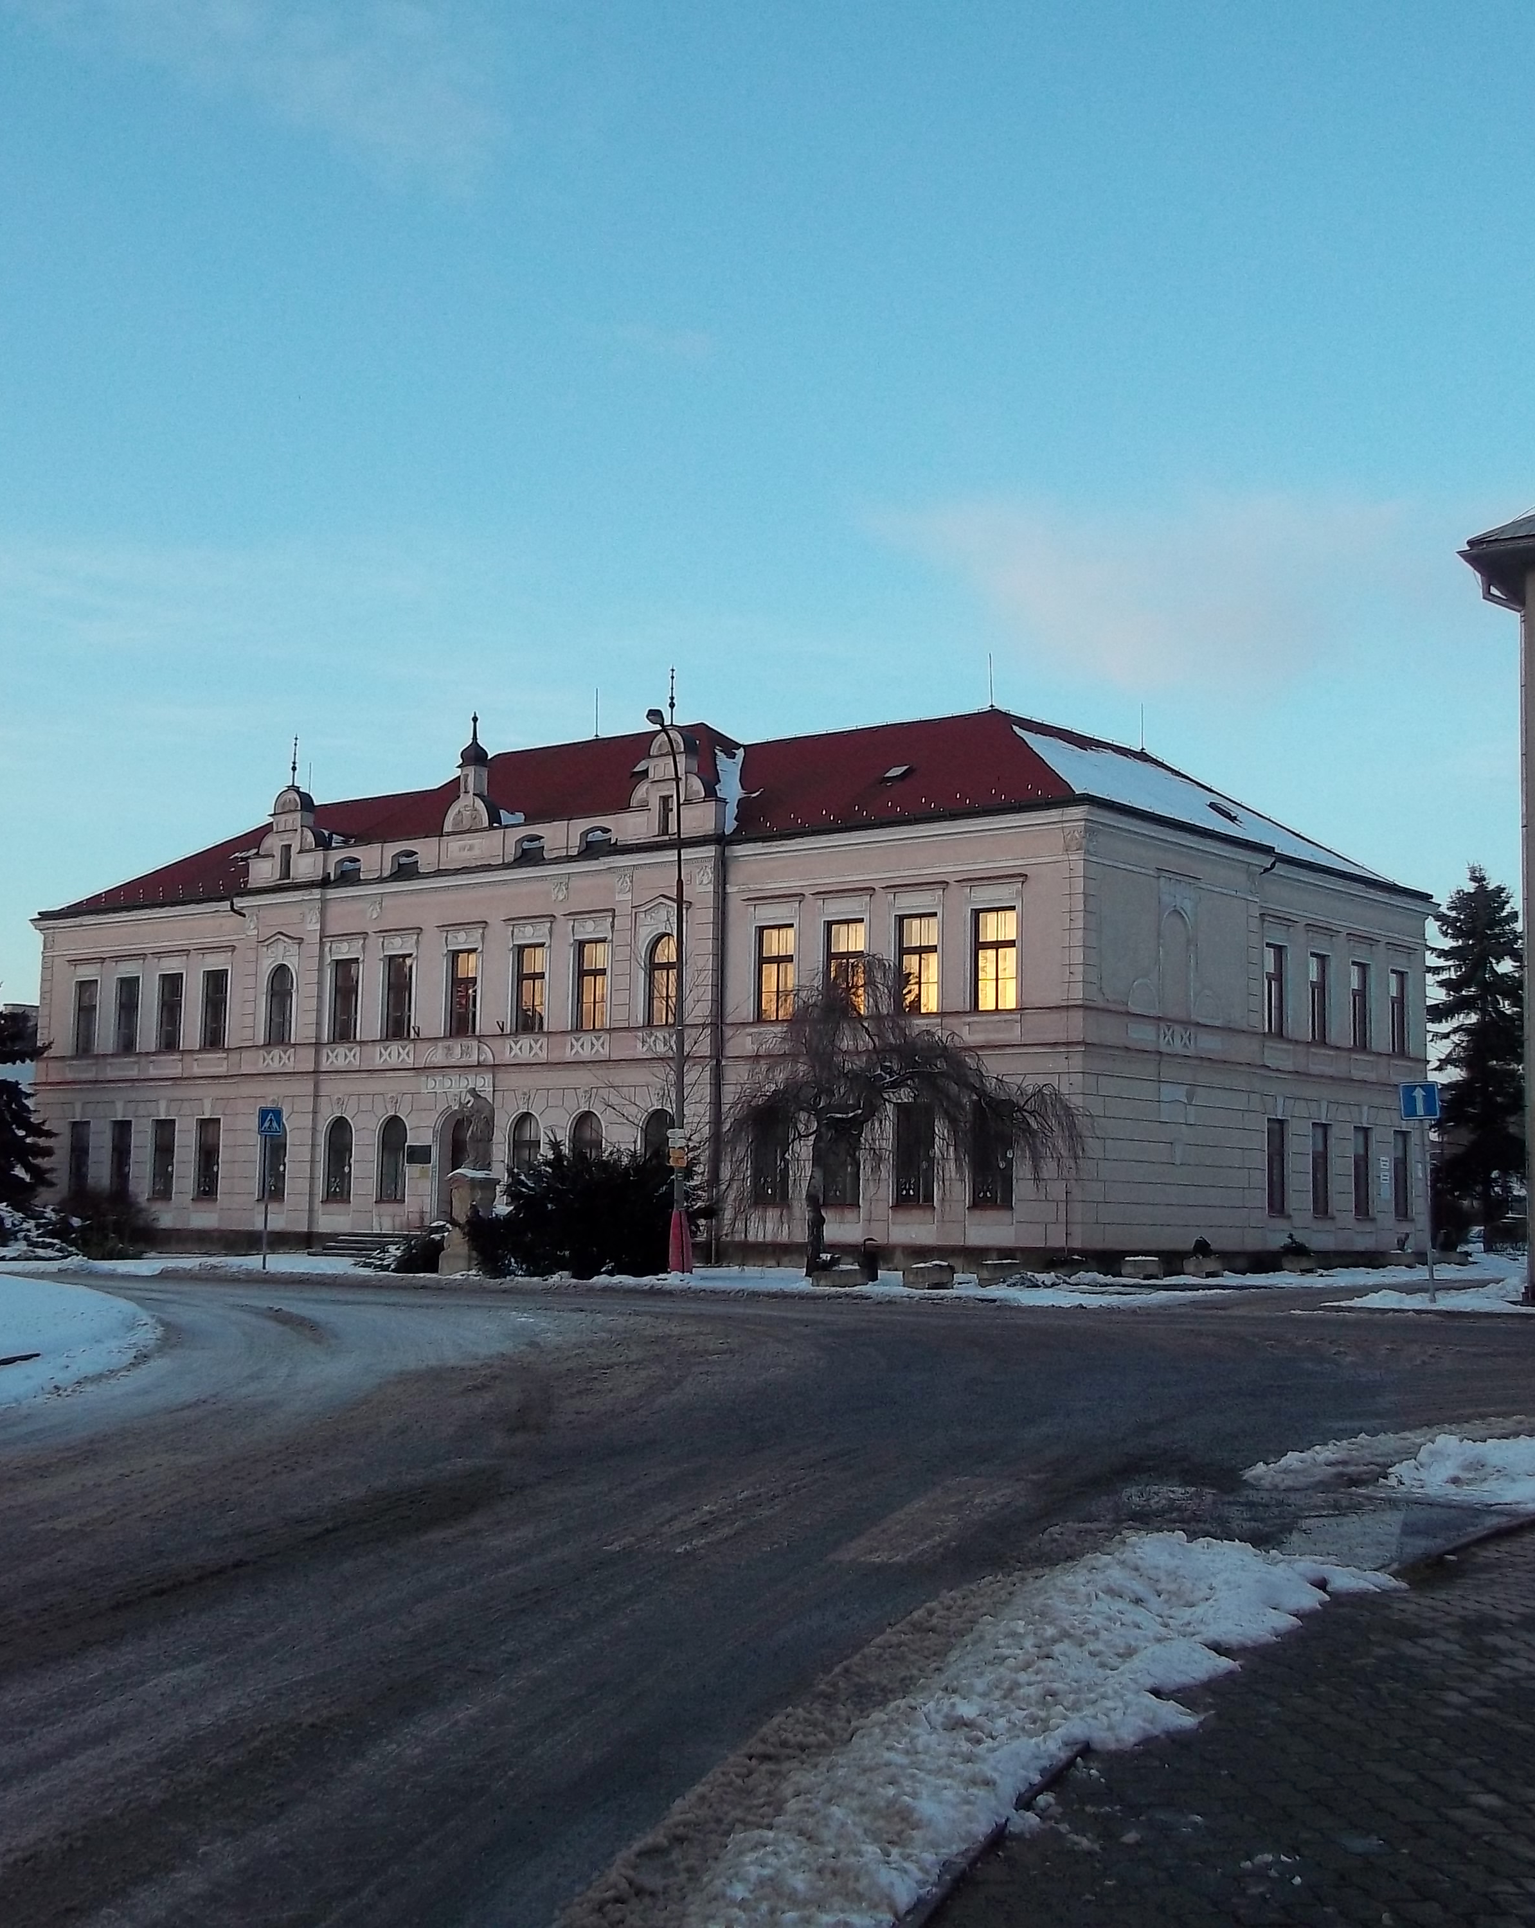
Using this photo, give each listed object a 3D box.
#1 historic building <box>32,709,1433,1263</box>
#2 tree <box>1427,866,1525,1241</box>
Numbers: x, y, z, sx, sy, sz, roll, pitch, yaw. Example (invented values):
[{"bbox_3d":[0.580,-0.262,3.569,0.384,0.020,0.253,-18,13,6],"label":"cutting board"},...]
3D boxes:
[{"bbox_3d":[-2.306,1.219,69.596,38.265,14.694,19.592,-4,-8,38],"label":"historic building"},{"bbox_3d":[23.671,3.052,78.691,4.600,12.760,4.600,1,-6,0],"label":"tree"}]

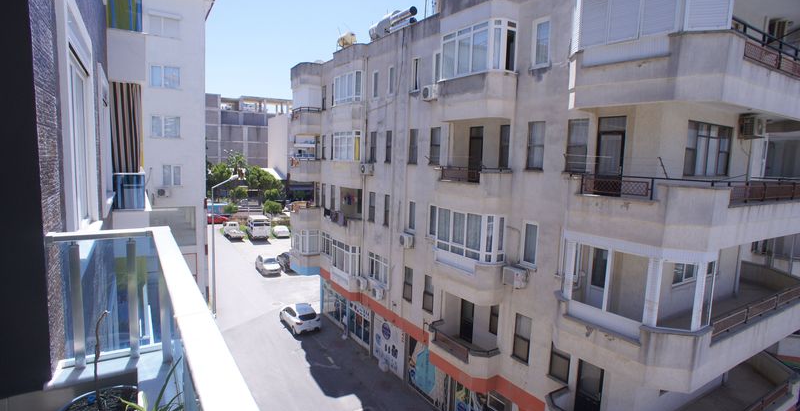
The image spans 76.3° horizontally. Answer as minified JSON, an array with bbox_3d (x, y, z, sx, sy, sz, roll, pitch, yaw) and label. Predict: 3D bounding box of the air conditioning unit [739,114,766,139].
[{"bbox_3d":[11.245,-2.451,16.176,0.850,0.620,0.350,-2,7,-37],"label":"air conditioning unit"}]

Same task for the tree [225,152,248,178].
[{"bbox_3d":[-29.660,-4.727,92.350,4.300,10.000,4.300,-2,8,-29],"label":"tree"}]

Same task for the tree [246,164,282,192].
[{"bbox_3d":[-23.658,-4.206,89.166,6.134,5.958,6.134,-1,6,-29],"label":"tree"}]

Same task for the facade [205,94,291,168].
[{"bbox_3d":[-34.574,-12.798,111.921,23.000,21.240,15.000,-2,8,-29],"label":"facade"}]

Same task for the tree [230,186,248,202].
[{"bbox_3d":[-26.813,-1.754,85.000,2.800,2.900,2.800,-2,8,-30],"label":"tree"}]

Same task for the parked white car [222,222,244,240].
[{"bbox_3d":[-19.988,2.929,61.488,1.650,1.600,4.300,-1,6,-29],"label":"parked white car"}]

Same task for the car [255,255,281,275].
[{"bbox_3d":[-11.611,4.888,44.255,1.750,1.460,4.200,-1,7,-22],"label":"car"}]

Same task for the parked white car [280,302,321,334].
[{"bbox_3d":[-6.529,7.106,33.111,1.770,1.500,4.150,-2,8,-29],"label":"parked white car"}]

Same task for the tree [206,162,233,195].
[{"bbox_3d":[-32.196,-3.302,89.787,5.500,7.600,5.500,-2,8,-29],"label":"tree"}]

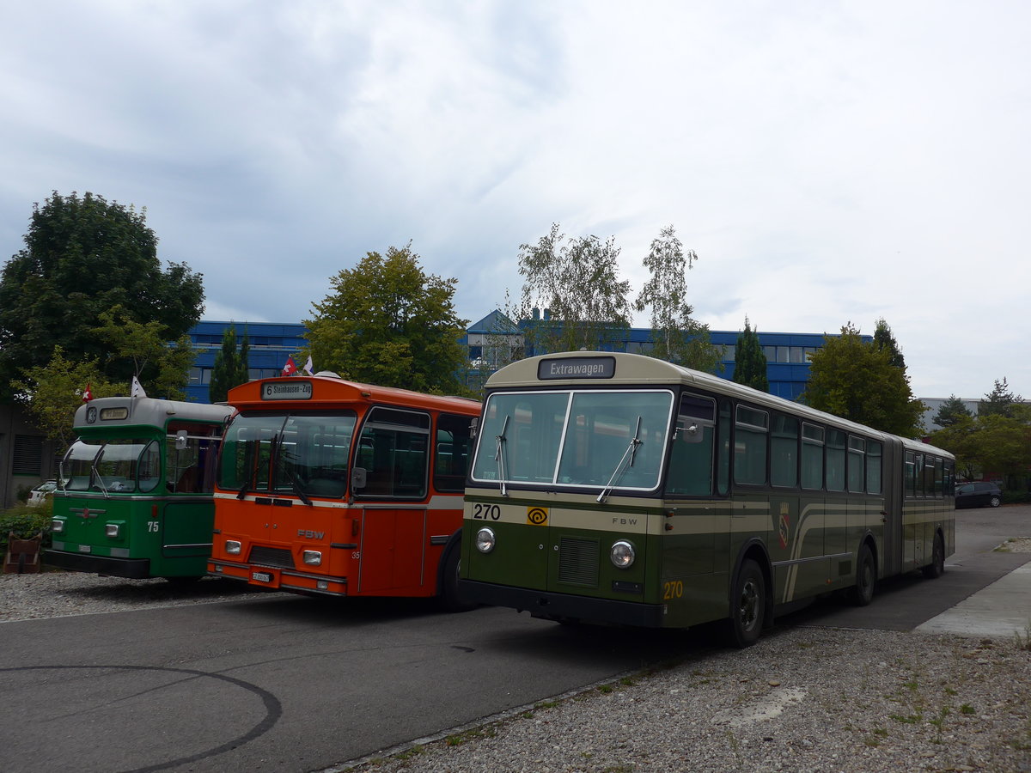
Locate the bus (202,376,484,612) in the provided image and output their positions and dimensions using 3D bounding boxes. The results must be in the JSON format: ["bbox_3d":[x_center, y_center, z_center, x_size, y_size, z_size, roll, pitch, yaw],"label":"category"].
[{"bbox_3d":[0.615,2.056,15.748,2.520,2.970,12.500,-2,-8,35],"label":"bus"}]

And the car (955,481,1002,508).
[{"bbox_3d":[26.076,6.334,50.500,3.950,1.490,1.720,1,-6,15],"label":"car"}]

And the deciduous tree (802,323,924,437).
[{"bbox_3d":[19.574,1.779,49.123,6.668,10.880,6.668,0,-6,22],"label":"deciduous tree"}]

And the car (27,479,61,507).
[{"bbox_3d":[-18.046,4.729,36.500,4.200,1.460,1.720,7,-7,-40],"label":"car"}]

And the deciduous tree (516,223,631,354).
[{"bbox_3d":[2.789,-1.046,42.305,5.764,14.190,5.764,2,-6,4],"label":"deciduous tree"}]

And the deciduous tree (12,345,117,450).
[{"bbox_3d":[-14.124,1.468,26.935,3.282,5.430,3.282,5,-6,-27],"label":"deciduous tree"}]

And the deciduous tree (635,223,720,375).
[{"bbox_3d":[7.805,-0.915,42.309,4.232,14.290,4.232,1,-6,10],"label":"deciduous tree"}]

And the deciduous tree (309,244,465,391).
[{"bbox_3d":[-5.749,-0.552,38.209,7.169,11.810,7.169,3,-6,-9],"label":"deciduous tree"}]

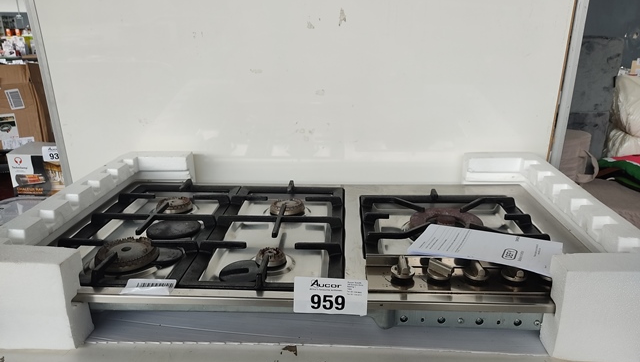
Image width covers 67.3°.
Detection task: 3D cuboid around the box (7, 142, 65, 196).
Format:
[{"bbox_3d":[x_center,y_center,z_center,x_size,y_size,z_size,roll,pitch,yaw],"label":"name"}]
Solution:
[{"bbox_3d":[-0.879,-0.039,1.671,0.280,0.152,0.172,0,18,2],"label":"box"}]

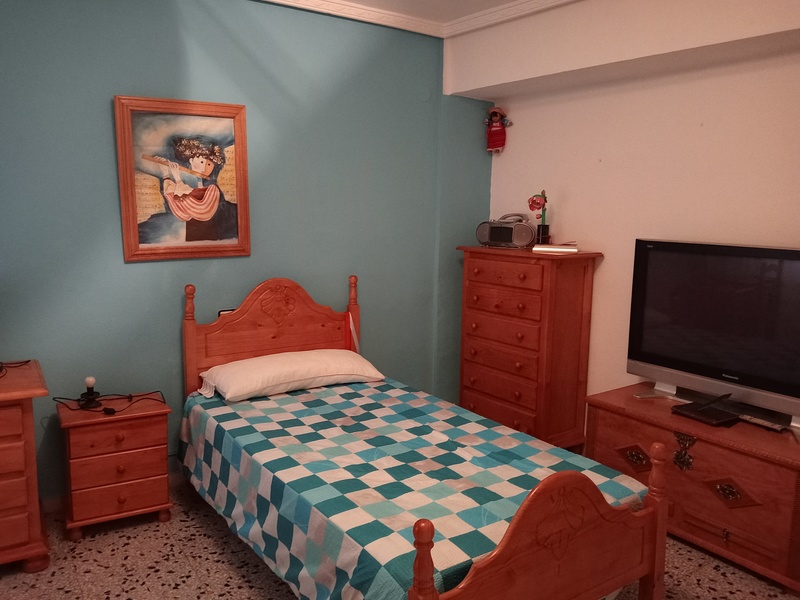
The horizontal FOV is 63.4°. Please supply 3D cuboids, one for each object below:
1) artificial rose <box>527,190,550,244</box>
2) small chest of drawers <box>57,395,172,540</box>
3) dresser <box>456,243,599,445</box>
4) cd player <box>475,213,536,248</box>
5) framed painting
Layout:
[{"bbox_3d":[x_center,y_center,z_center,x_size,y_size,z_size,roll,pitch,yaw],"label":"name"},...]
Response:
[{"bbox_3d":[0.839,-0.471,3.849,0.121,0.334,0.114,6,10,33],"label":"artificial rose"},{"bbox_3d":[-1.289,0.741,2.943,0.440,0.518,0.327,-4,9,-31],"label":"small chest of drawers"},{"bbox_3d":[0.756,0.282,4.008,0.383,1.179,0.795,-5,10,-36],"label":"dresser"},{"bbox_3d":[0.666,-0.432,4.046,0.355,0.216,0.170,6,10,33],"label":"cd player"},{"bbox_3d":[-1.047,-0.581,3.205,0.642,0.774,0.028,-5,10,-36],"label":"framed painting"}]

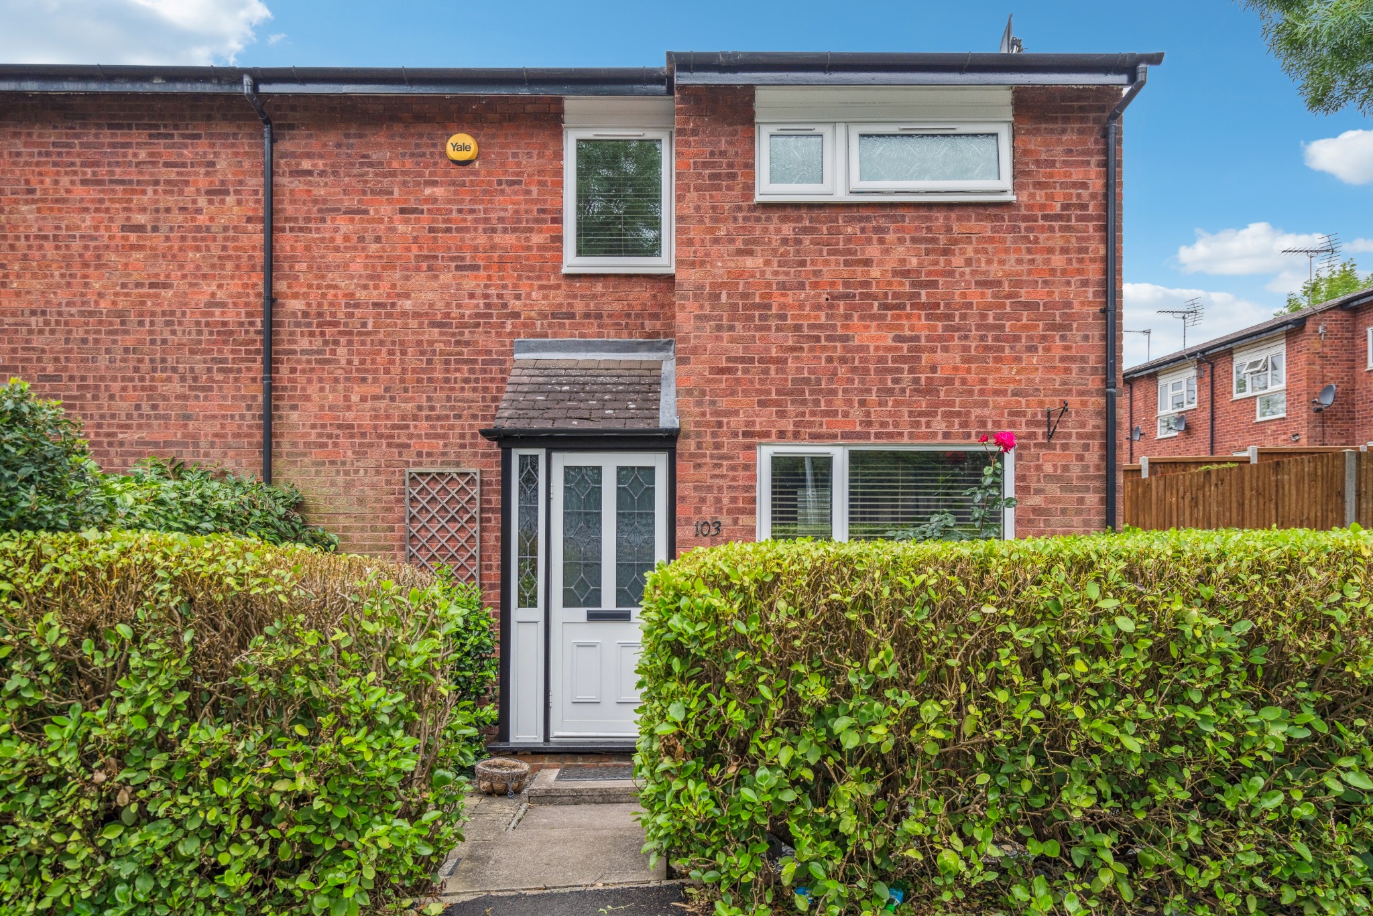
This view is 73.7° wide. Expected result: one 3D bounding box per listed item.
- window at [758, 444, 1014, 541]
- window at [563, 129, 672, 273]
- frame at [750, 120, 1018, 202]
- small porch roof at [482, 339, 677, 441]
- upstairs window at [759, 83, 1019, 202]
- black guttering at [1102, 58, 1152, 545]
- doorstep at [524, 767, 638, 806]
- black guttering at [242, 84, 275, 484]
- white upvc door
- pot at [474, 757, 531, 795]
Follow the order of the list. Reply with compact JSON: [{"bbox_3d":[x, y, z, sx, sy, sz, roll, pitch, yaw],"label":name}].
[{"bbox_3d":[1.400,0.420,6.420,1.800,1.040,0.100,0,0,1],"label":"window"},{"bbox_3d":[-0.545,-2.055,7.330,0.895,1.180,0.100,0,0,1],"label":"window"},{"bbox_3d":[1.388,-2.075,6.420,1.810,0.575,0.100,0,0,1],"label":"frame"},{"bbox_3d":[-0.715,-0.530,6.710,1.330,0.830,1.220,0,0,1],"label":"small porch roof"},{"bbox_3d":[1.390,-2.200,6.420,1.820,0.825,0.100,0,0,1],"label":"upstairs window"},{"bbox_3d":[3.020,-0.280,6.300,0.270,4.800,0.190,0,0,1],"label":"black guttering"},{"bbox_3d":[-0.550,2.165,6.050,0.910,0.100,0.390,0,0,1],"label":"doorstep"},{"bbox_3d":[-3.405,-0.460,7.290,0.210,5.100,0.190,0,0,1],"label":"black guttering"},{"bbox_3d":[-0.543,0.950,6.330,0.820,1.980,0.075,0,0,1],"label":"white upvc door"},{"bbox_3d":[-1.216,2.100,6.050,0.360,0.160,0.360,0,0,0],"label":"pot"}]

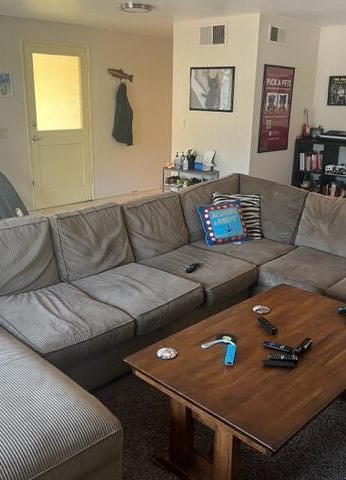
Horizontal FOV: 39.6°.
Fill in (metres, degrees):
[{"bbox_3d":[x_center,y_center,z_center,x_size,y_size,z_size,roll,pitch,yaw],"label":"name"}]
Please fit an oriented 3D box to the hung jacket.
[{"bbox_3d":[-0.733,-1.803,6.958,0.140,0.870,0.290,17,23,42],"label":"hung jacket"}]

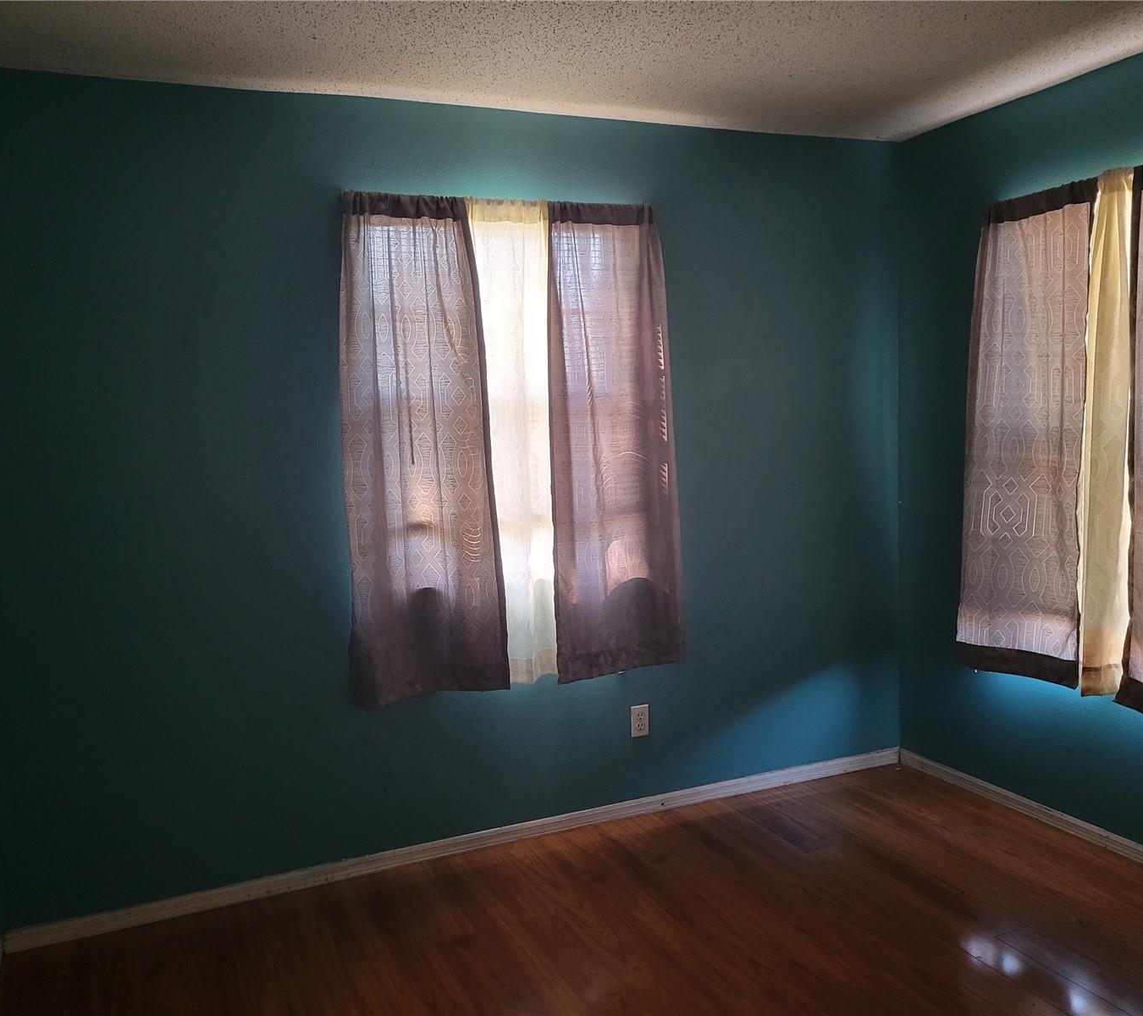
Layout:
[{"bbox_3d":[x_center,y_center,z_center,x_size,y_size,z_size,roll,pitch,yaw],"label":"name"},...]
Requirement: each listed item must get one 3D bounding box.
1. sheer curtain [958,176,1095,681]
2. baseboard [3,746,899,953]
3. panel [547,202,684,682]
[{"bbox_3d":[1.495,-0.213,3.392,0.100,1.610,0.560,-5,6,-23],"label":"sheer curtain"},{"bbox_3d":[-0.131,1.113,3.505,3.221,0.066,0.016,-5,6,-23],"label":"baseboard"},{"bbox_3d":[0.150,-0.216,3.464,0.485,1.605,0.100,-5,6,-23],"label":"panel"}]

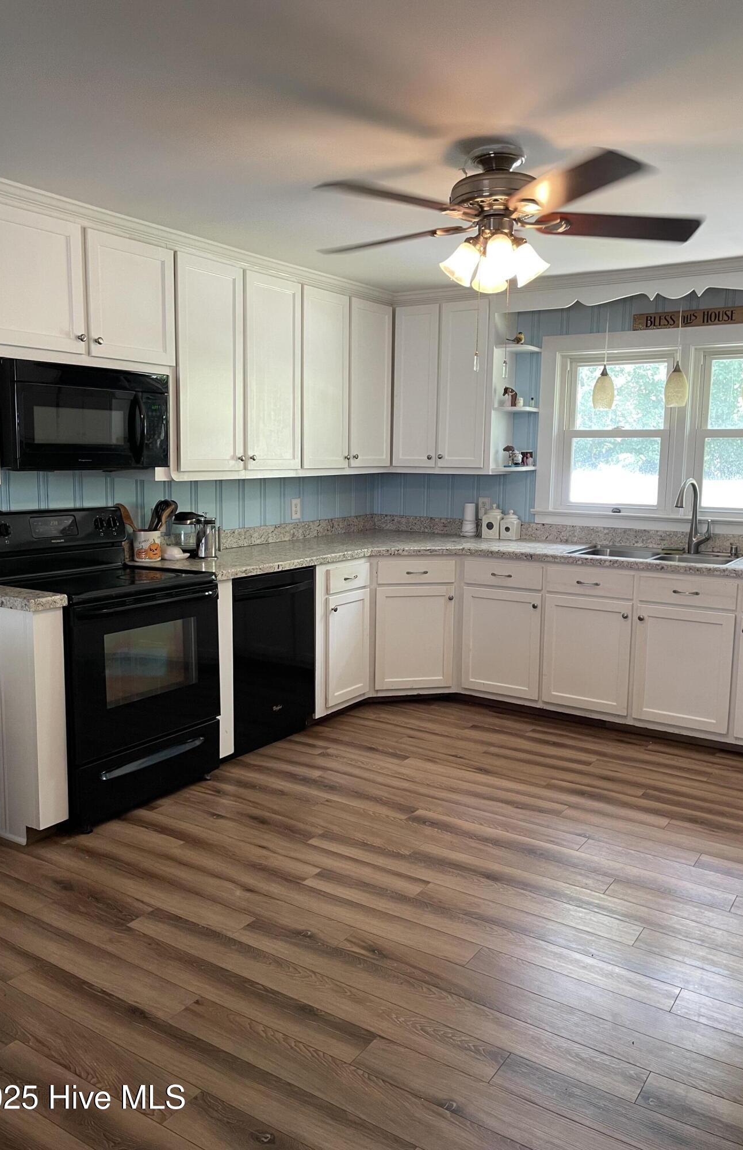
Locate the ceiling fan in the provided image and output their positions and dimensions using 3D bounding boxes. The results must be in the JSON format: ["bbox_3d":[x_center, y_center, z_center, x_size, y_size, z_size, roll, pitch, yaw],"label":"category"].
[{"bbox_3d":[0.360,-1.102,2.708,1.280,0.410,1.290,6,10,33],"label":"ceiling fan"}]

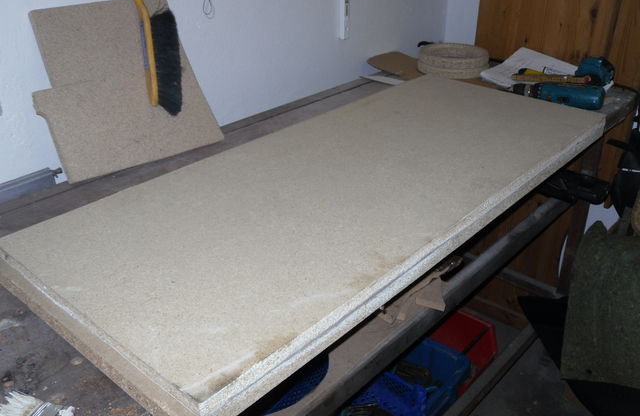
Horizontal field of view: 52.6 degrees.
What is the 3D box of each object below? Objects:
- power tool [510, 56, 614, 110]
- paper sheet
[{"bbox_3d":[0.663,-0.351,1.772,0.230,0.083,0.245,12,30,20],"label":"power tool"},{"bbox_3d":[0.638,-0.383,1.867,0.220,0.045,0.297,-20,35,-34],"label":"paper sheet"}]

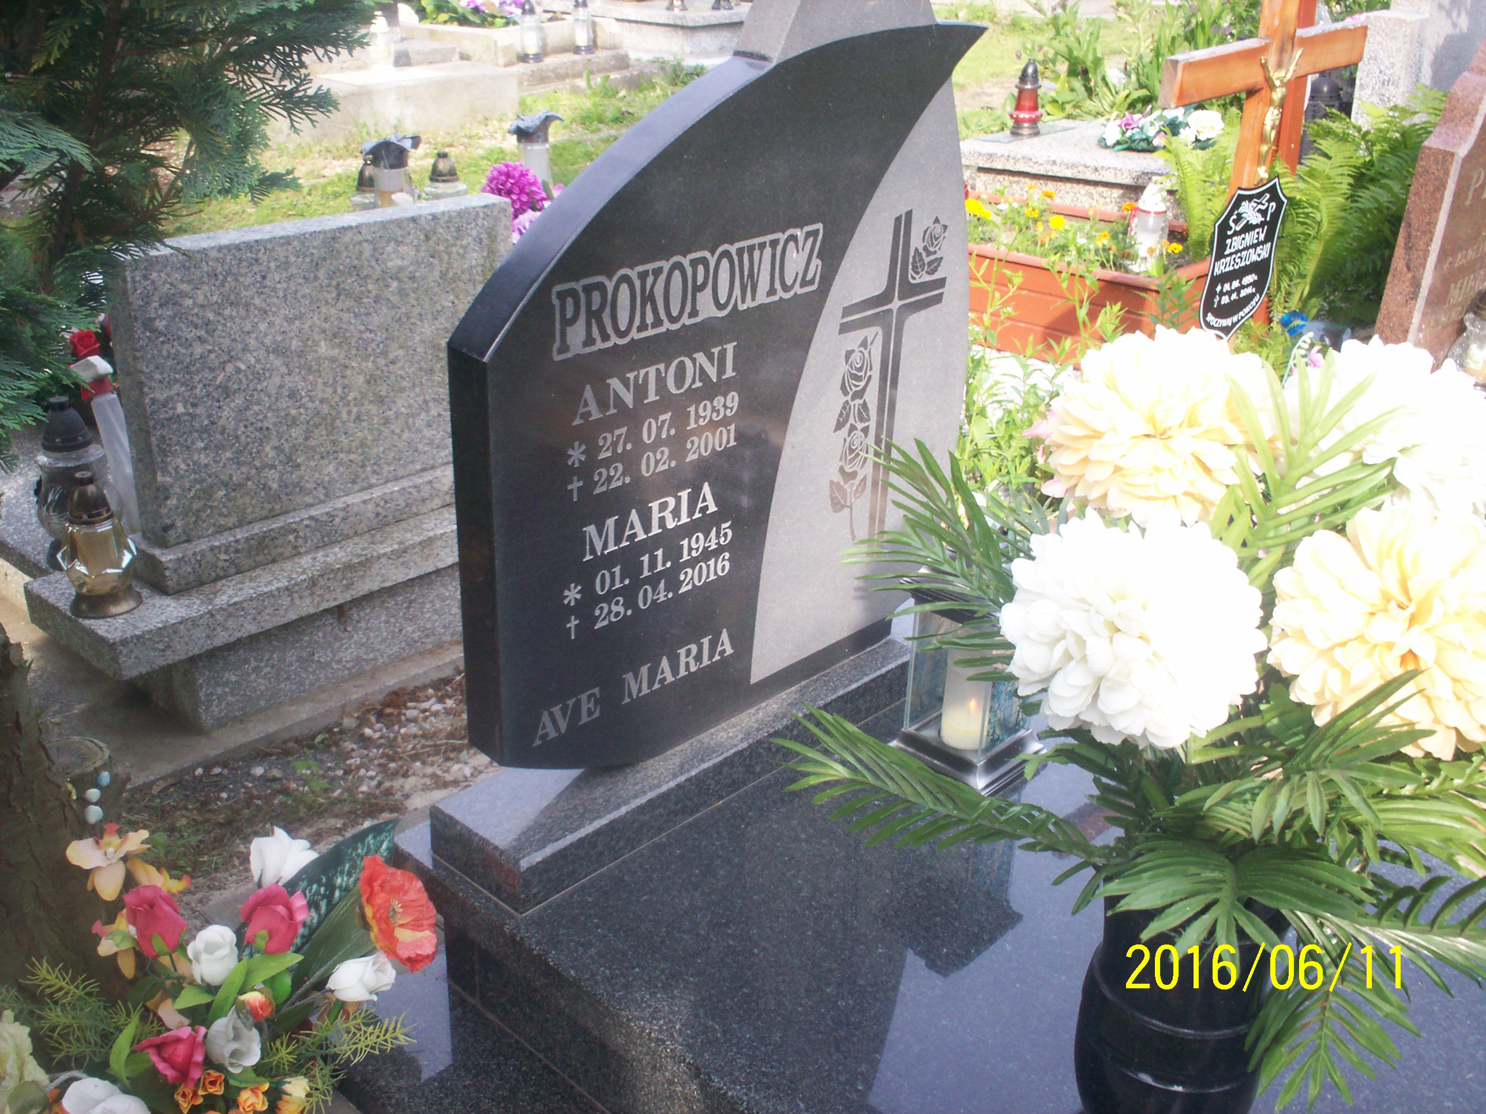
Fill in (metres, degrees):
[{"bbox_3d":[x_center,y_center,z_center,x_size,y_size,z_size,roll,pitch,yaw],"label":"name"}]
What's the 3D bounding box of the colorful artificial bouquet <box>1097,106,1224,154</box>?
[{"bbox_3d":[1.500,-1.539,5.537,0.424,0.115,0.240,6,26,8],"label":"colorful artificial bouquet"}]

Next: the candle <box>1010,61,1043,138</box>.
[{"bbox_3d":[1.040,-1.665,5.593,0.118,0.257,0.118,2,26,-1],"label":"candle"}]

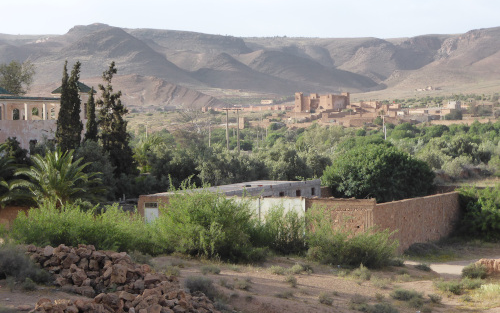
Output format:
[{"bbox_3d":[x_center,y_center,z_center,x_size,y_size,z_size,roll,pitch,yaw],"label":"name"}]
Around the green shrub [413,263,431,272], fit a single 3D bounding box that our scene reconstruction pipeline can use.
[{"bbox_3d":[8.150,5.244,50.500,0.760,0.300,0.640,0,2,0],"label":"green shrub"}]

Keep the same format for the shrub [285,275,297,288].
[{"bbox_3d":[1.648,5.087,43.500,0.490,0.440,0.420,0,2,0],"label":"shrub"}]

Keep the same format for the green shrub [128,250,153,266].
[{"bbox_3d":[-5.705,5.289,55.694,1.250,0.836,1.125,0,3,0],"label":"green shrub"}]

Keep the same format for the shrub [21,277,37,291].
[{"bbox_3d":[-9.651,5.577,46.573,0.697,0.578,0.627,0,3,0],"label":"shrub"}]

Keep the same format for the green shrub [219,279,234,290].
[{"bbox_3d":[-0.912,4.970,41.500,0.620,0.320,0.530,0,2,0],"label":"green shrub"}]

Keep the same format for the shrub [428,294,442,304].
[{"bbox_3d":[7.495,5.738,43.191,0.566,0.376,0.509,0,3,0],"label":"shrub"}]

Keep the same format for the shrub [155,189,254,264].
[{"bbox_3d":[-2.483,3.738,59.636,5.691,3.921,4.837,0,3,0],"label":"shrub"}]

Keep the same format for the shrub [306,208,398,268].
[{"bbox_3d":[4.986,3.940,52.000,4.480,2.530,3.220,0,2,0],"label":"shrub"}]

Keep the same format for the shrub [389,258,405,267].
[{"bbox_3d":[7.127,5.157,52.000,0.780,0.410,0.660,0,2,0],"label":"shrub"}]

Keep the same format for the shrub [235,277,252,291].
[{"bbox_3d":[-0.249,4.910,41.000,0.690,0.470,0.590,0,2,0],"label":"shrub"}]

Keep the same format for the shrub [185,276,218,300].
[{"bbox_3d":[-2.020,5.455,44.514,1.416,0.931,1.274,0,3,0],"label":"shrub"}]

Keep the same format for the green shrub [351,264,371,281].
[{"bbox_3d":[5.154,5.410,49.854,0.933,0.799,0.840,0,3,0],"label":"green shrub"}]

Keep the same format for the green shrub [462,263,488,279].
[{"bbox_3d":[10.126,5.164,48.000,1.170,0.600,0.990,0,2,0],"label":"green shrub"}]

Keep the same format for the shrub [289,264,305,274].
[{"bbox_3d":[2.066,4.977,47.500,0.710,0.370,0.600,0,2,0],"label":"shrub"}]

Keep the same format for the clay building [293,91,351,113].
[{"bbox_3d":[44.642,-33.343,660.000,25.500,13.200,24.500,1,3,24],"label":"clay building"}]

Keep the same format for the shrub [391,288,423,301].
[{"bbox_3d":[6.424,5.665,43.878,1.314,0.521,0.985,0,3,0],"label":"shrub"}]

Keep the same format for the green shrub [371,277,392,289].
[{"bbox_3d":[5.815,5.616,47.266,0.973,0.486,0.876,0,3,0],"label":"green shrub"}]

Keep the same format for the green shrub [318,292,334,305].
[{"bbox_3d":[3.056,5.673,42.703,0.639,0.527,0.575,0,3,0],"label":"green shrub"}]

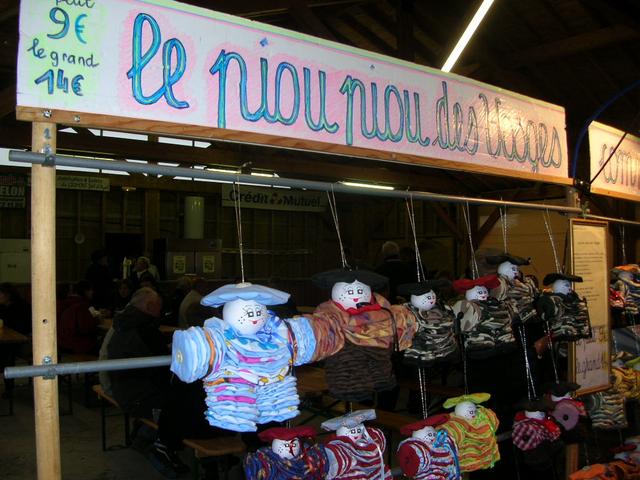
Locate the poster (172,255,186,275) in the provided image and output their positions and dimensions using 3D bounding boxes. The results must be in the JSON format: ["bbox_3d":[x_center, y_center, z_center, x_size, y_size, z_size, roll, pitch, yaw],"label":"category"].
[{"bbox_3d":[-2.510,0.445,11.600,0.215,0.305,0.010,1,-3,-25],"label":"poster"}]

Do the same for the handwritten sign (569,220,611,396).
[{"bbox_3d":[1.046,0.261,2.500,0.285,0.670,0.030,2,-3,-37],"label":"handwritten sign"}]

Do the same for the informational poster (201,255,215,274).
[{"bbox_3d":[-2.042,0.452,11.850,0.215,0.305,0.010,1,-3,-25],"label":"informational poster"}]

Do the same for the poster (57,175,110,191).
[{"bbox_3d":[-4.147,-0.999,11.300,0.990,0.250,0.020,1,-3,-25],"label":"poster"}]

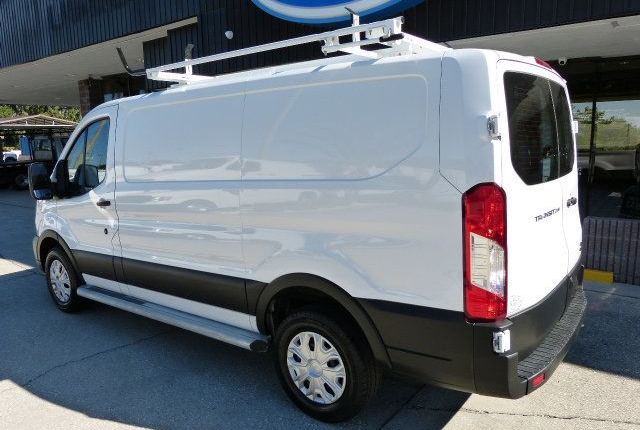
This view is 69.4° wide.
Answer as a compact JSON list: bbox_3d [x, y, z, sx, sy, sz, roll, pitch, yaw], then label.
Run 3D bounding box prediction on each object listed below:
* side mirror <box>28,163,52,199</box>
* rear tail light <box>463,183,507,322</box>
[{"bbox_3d":[-2.579,-0.311,4.287,0.143,0.316,0.214,3,10,38],"label":"side mirror"},{"bbox_3d":[0.723,0.170,2.022,0.184,0.602,0.133,3,10,38],"label":"rear tail light"}]

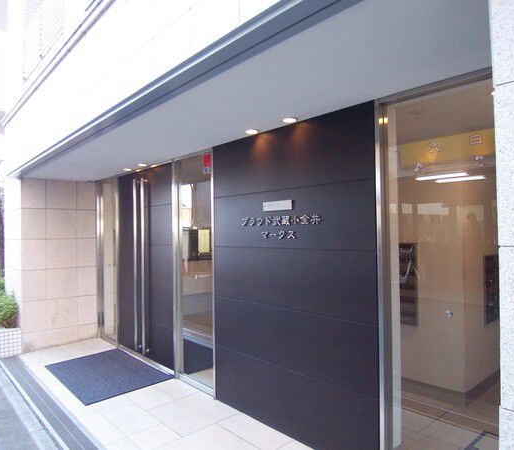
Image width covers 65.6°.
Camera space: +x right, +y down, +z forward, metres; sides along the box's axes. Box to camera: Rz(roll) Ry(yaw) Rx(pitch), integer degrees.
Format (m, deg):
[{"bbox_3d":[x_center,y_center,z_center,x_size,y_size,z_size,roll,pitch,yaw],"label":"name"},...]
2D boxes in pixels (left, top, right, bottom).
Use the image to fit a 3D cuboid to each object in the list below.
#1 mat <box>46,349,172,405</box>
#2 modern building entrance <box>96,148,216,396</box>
[{"bbox_3d":[-1.676,1.630,4.434,0.900,0.014,1.480,0,-1,-42],"label":"mat"},{"bbox_3d":[-1.378,0.500,4.877,0.170,2.260,2.880,0,-1,-42],"label":"modern building entrance"}]

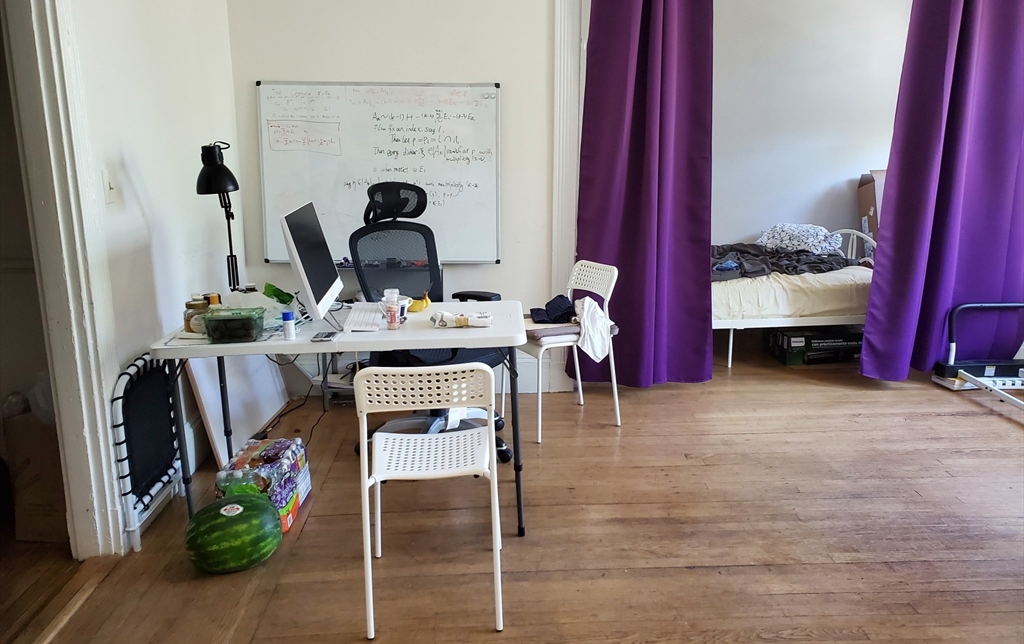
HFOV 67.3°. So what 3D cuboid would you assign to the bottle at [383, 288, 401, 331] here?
[{"bbox_3d":[-0.423,-0.046,2.684,0.053,0.141,0.053,-1,12,-3],"label":"bottle"}]

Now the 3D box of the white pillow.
[{"bbox_3d":[1.992,-0.566,5.331,0.580,0.210,0.410,-2,12,-7],"label":"white pillow"}]

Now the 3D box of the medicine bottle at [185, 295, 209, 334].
[{"bbox_3d":[-1.098,-0.032,2.681,0.081,0.117,0.081,-1,12,-3],"label":"medicine bottle"}]

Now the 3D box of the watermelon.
[{"bbox_3d":[-0.904,0.690,2.511,0.300,0.244,0.245,-7,14,-27],"label":"watermelon"}]

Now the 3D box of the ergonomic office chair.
[{"bbox_3d":[-0.369,-0.011,3.464,0.680,1.210,0.690,-12,17,-43],"label":"ergonomic office chair"}]

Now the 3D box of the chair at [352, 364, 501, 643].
[{"bbox_3d":[-0.234,0.457,2.322,0.420,0.775,0.485,-1,12,-4],"label":"chair"}]

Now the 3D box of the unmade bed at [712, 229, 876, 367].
[{"bbox_3d":[1.318,-0.214,5.303,1.980,0.820,1.000,-2,12,-7],"label":"unmade bed"}]

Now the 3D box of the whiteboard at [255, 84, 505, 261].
[{"bbox_3d":[-0.670,-0.757,3.961,1.220,0.915,0.025,-1,11,-3],"label":"whiteboard"}]

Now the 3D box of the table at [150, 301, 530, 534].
[{"bbox_3d":[-0.576,0.352,2.909,1.230,0.735,0.625,-1,12,-2],"label":"table"}]

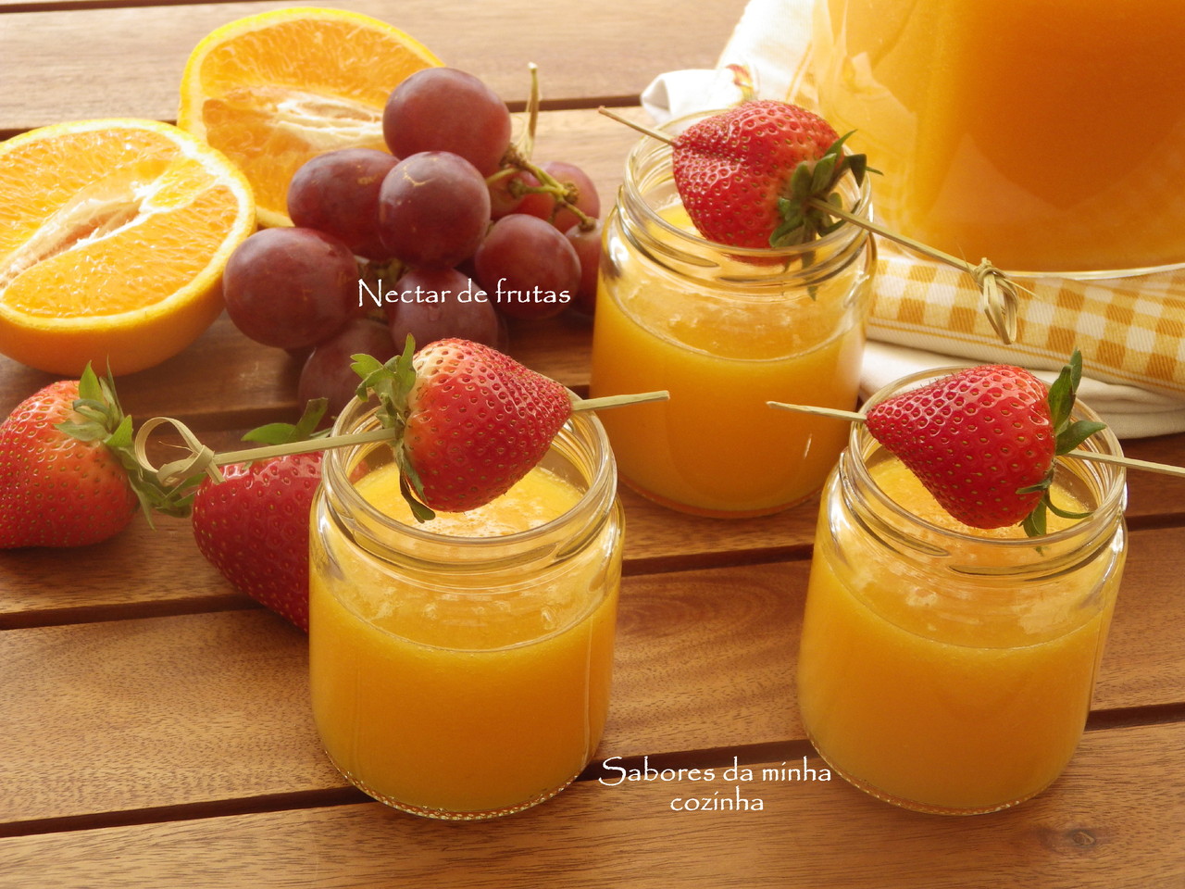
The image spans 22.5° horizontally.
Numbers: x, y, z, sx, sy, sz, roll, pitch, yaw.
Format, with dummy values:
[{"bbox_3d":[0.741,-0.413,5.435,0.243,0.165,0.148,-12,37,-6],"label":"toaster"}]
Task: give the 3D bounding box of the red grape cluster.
[{"bbox_3d":[-0.040,-0.053,0.755,0.073,0.056,0.109,33,48,29],"label":"red grape cluster"}]

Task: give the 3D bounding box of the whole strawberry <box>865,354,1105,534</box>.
[{"bbox_3d":[0.077,-0.001,0.590,0.046,0.036,0.036,9,40,4],"label":"whole strawberry"}]

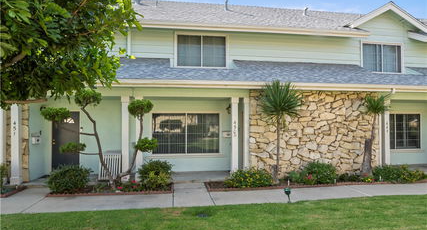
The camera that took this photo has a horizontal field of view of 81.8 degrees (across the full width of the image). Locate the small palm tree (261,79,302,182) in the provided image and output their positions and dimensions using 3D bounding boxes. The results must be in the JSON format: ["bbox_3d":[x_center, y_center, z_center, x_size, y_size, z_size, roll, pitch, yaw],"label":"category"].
[{"bbox_3d":[1.999,0.514,7.250,1.180,2.980,1.120,0,-1,-7],"label":"small palm tree"}]

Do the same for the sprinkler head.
[{"bbox_3d":[1.751,1.887,5.780,0.160,0.360,0.160,0,-1,-7],"label":"sprinkler head"}]

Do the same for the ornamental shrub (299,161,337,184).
[{"bbox_3d":[3.226,1.744,7.650,1.050,0.630,0.780,0,-1,-7],"label":"ornamental shrub"}]

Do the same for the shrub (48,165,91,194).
[{"bbox_3d":[-3.971,1.697,6.800,1.020,0.700,0.850,0,-1,-7],"label":"shrub"}]

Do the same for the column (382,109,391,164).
[{"bbox_3d":[6.020,0.771,8.640,0.210,2.500,0.210,0,-1,-7],"label":"column"}]

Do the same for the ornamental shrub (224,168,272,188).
[{"bbox_3d":[1.033,1.788,7.280,1.300,0.530,0.800,0,-1,-7],"label":"ornamental shrub"}]

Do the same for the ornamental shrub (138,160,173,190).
[{"bbox_3d":[-1.658,1.670,7.050,0.950,0.760,0.820,0,-1,-7],"label":"ornamental shrub"}]

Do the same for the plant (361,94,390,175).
[{"bbox_3d":[5.321,0.673,8.100,0.860,2.680,0.780,0,-1,-7],"label":"plant"}]

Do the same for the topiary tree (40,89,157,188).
[{"bbox_3d":[-3.167,0.653,6.850,3.080,2.700,1.150,0,-1,-7],"label":"topiary tree"}]

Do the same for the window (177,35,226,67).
[{"bbox_3d":[-0.436,-2.305,8.950,1.800,1.160,0.100,0,-1,-7],"label":"window"}]

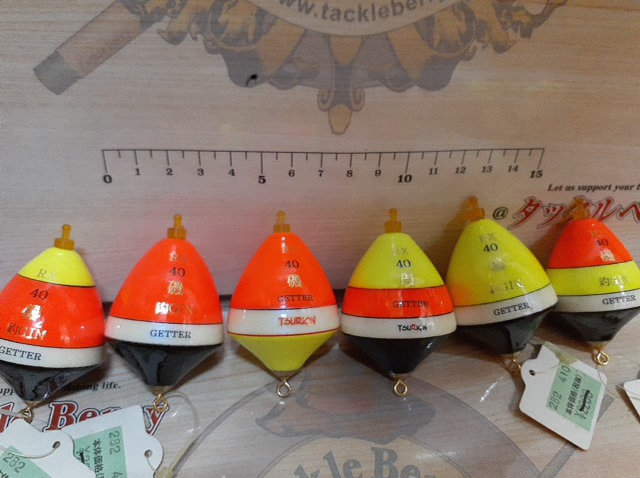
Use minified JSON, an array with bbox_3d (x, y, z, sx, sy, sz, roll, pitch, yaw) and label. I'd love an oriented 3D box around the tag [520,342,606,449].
[{"bbox_3d":[0.085,0.054,0.178,0.028,0.002,0.031,29,50,21],"label":"tag"}]

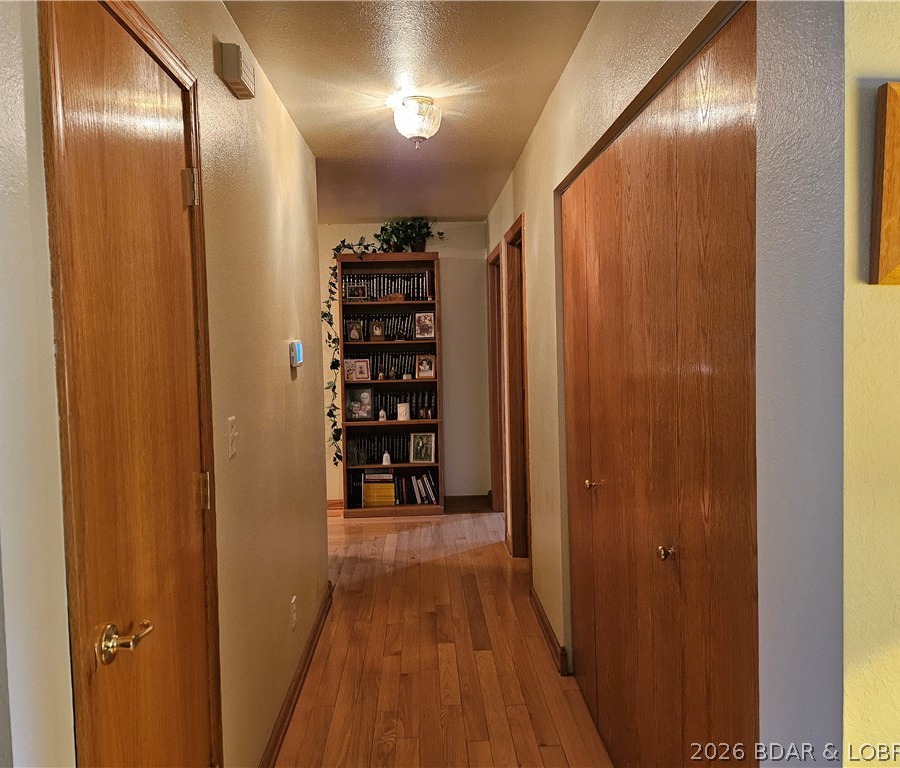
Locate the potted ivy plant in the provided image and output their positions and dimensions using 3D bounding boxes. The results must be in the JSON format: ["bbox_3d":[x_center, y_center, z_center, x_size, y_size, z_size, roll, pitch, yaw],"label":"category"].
[{"bbox_3d":[-0.336,-1.217,5.915,0.580,0.285,0.280,-1,3,-2],"label":"potted ivy plant"}]

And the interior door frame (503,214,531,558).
[{"bbox_3d":[0.459,0.115,4.294,0.130,2.120,0.850,-1,3,-2],"label":"interior door frame"}]

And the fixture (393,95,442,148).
[{"bbox_3d":[-0.133,-1.083,2.974,0.197,0.195,0.197,-1,3,-2],"label":"fixture"}]

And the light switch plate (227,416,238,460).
[{"bbox_3d":[-0.621,0.153,2.042,0.014,0.115,0.073,-1,3,-2],"label":"light switch plate"}]

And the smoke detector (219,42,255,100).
[{"bbox_3d":[-0.628,-0.930,2.120,0.054,0.100,0.186,-1,3,-2],"label":"smoke detector"}]

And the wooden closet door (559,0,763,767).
[{"bbox_3d":[0.553,0.275,2.146,0.045,2.020,1.750,-1,3,-2],"label":"wooden closet door"}]

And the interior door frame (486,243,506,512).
[{"bbox_3d":[0.411,0.053,5.466,0.130,2.120,0.900,-1,3,-2],"label":"interior door frame"}]

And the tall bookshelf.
[{"bbox_3d":[-0.493,0.011,6.029,0.818,2.180,0.290,-1,3,-2],"label":"tall bookshelf"}]

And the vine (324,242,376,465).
[{"bbox_3d":[-0.838,-0.269,5.925,0.410,1.880,0.180,-1,3,-2],"label":"vine"}]

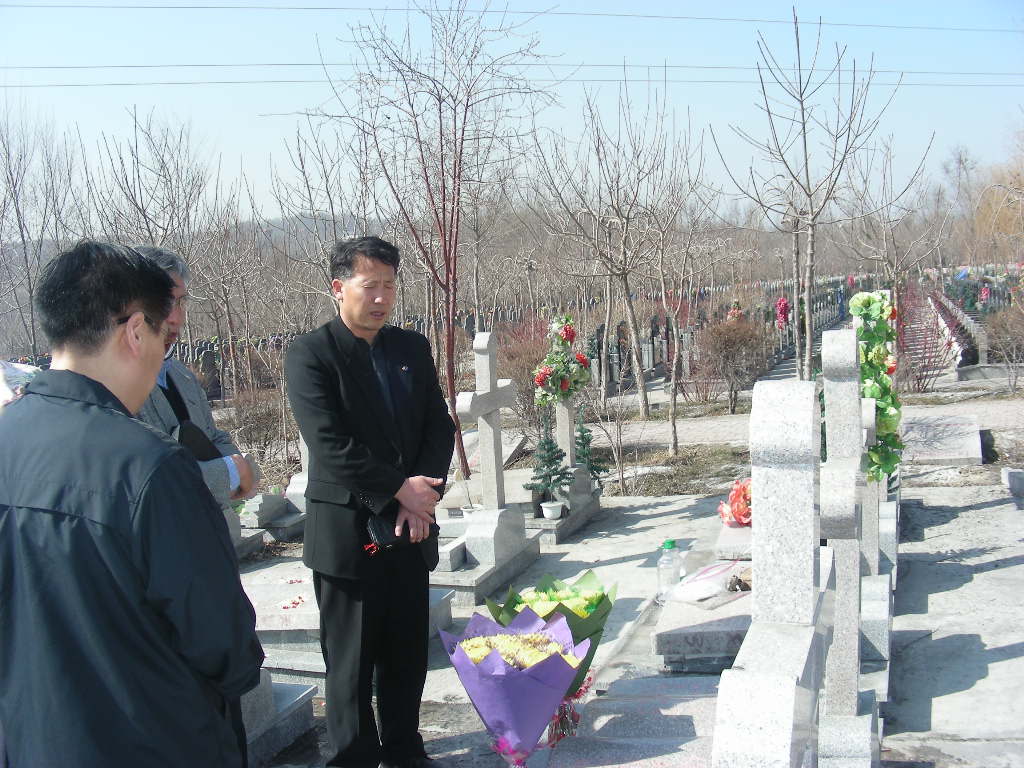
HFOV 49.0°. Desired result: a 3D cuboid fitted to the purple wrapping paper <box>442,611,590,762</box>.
[{"bbox_3d":[0.013,0.905,3.310,0.440,0.410,0.430,-3,6,0],"label":"purple wrapping paper"}]

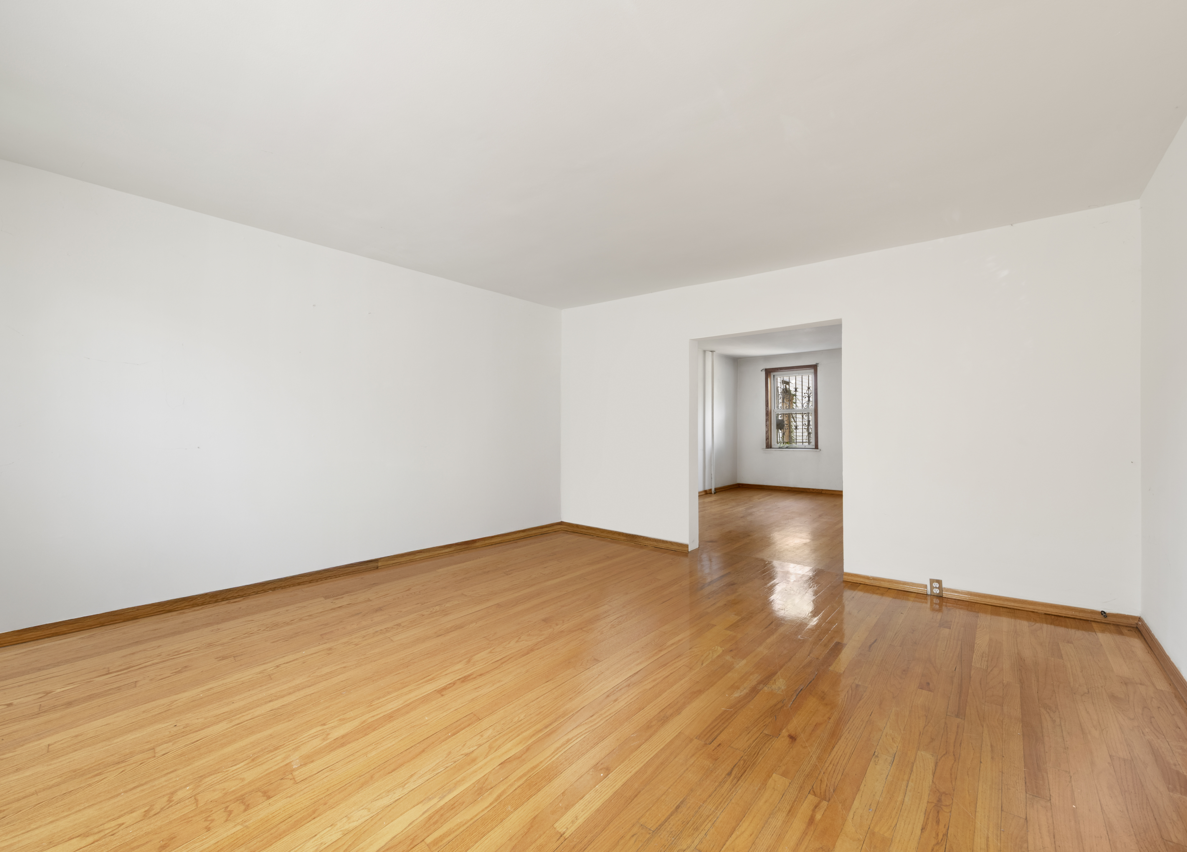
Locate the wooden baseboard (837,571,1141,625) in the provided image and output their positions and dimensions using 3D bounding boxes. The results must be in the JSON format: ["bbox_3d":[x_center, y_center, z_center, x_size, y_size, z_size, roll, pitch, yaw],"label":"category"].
[{"bbox_3d":[2.509,1.135,3.303,1.543,0.064,0.018,-1,-1,38],"label":"wooden baseboard"}]

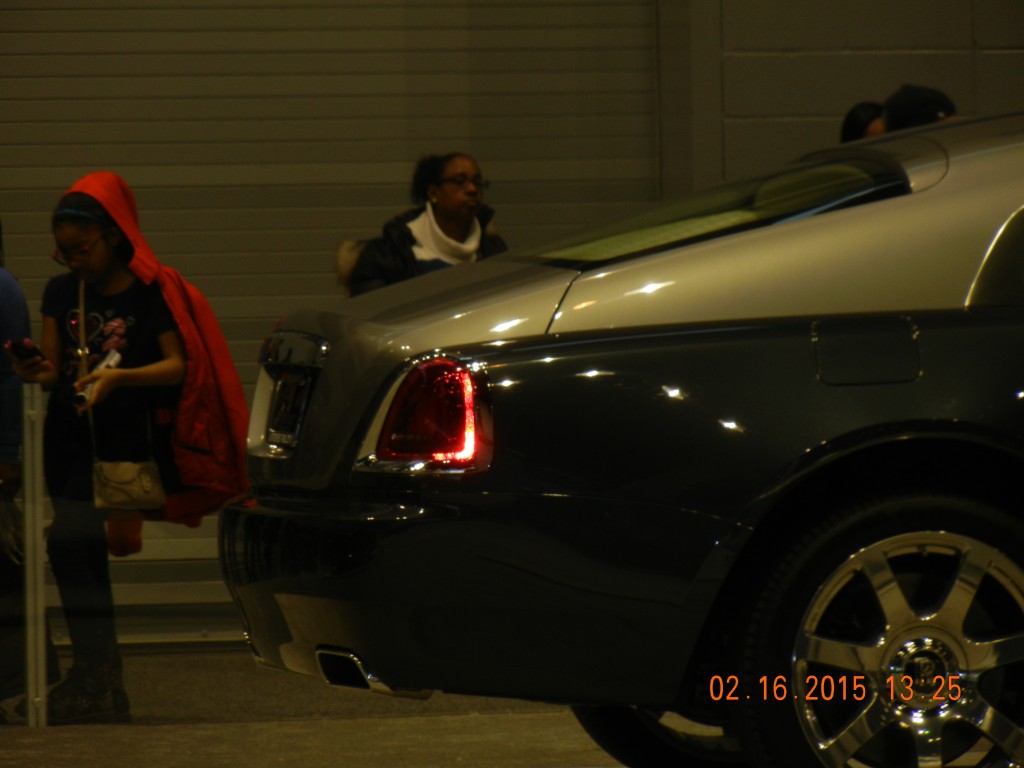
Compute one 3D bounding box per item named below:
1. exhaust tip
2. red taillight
[{"bbox_3d":[-0.278,0.583,15.540,0.210,0.098,0.155,-1,1,-16],"label":"exhaust tip"},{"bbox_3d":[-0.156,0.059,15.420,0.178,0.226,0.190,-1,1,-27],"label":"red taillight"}]

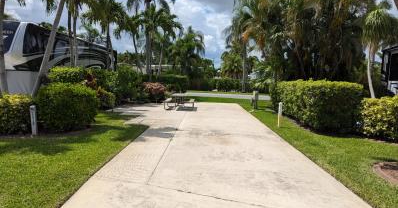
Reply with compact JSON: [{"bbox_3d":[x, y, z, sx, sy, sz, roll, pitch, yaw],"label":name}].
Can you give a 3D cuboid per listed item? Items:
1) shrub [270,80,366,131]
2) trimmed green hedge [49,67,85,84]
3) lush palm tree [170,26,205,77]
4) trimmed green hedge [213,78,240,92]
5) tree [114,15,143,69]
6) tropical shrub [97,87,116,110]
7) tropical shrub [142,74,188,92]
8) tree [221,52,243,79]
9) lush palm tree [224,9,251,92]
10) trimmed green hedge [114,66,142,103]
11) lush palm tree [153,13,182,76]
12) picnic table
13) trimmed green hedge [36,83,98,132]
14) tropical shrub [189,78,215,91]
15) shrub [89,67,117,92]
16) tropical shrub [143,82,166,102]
[{"bbox_3d":[4.100,-0.142,10.437,1.300,1.430,4.800,0,6,0],"label":"shrub"},{"bbox_3d":[-5.755,-0.523,12.005,1.600,2.050,1.600,0,5,0],"label":"trimmed green hedge"},{"bbox_3d":[-1.358,-5.389,32.635,4.100,7.800,4.100,0,5,0],"label":"lush palm tree"},{"bbox_3d":[3.145,-2.127,30.438,2.900,1.450,1.200,0,6,0],"label":"trimmed green hedge"},{"bbox_3d":[-5.611,-3.705,21.741,2.300,6.300,2.300,0,6,0],"label":"tree"},{"bbox_3d":[-4.567,-0.307,13.535,0.950,1.150,0.900,0,6,0],"label":"tropical shrub"},{"bbox_3d":[-3.058,-1.712,24.450,4.100,1.800,1.300,0,6,0],"label":"tropical shrub"},{"bbox_3d":[4.115,-4.286,34.747,2.900,4.900,2.900,0,6,0],"label":"tree"},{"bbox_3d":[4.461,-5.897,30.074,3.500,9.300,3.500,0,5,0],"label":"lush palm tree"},{"bbox_3d":[-4.774,-1.367,18.454,1.750,2.500,1.700,0,5,0],"label":"trimmed green hedge"},{"bbox_3d":[-2.849,-4.398,24.687,2.800,7.100,2.800,0,6,0],"label":"lush palm tree"},{"bbox_3d":[-1.007,-0.129,14.655,1.550,0.760,1.850,0,5,0],"label":"picnic table"},{"bbox_3d":[-4.457,0.063,9.298,1.850,1.400,1.700,0,5,0],"label":"trimmed green hedge"},{"bbox_3d":[0.310,-2.427,34.225,3.200,1.600,1.700,0,5,0],"label":"tropical shrub"},{"bbox_3d":[-5.237,-0.852,14.989,1.450,1.950,1.300,0,6,0],"label":"shrub"},{"bbox_3d":[-2.817,-0.770,17.610,1.400,1.270,1.300,0,6,0],"label":"tropical shrub"}]

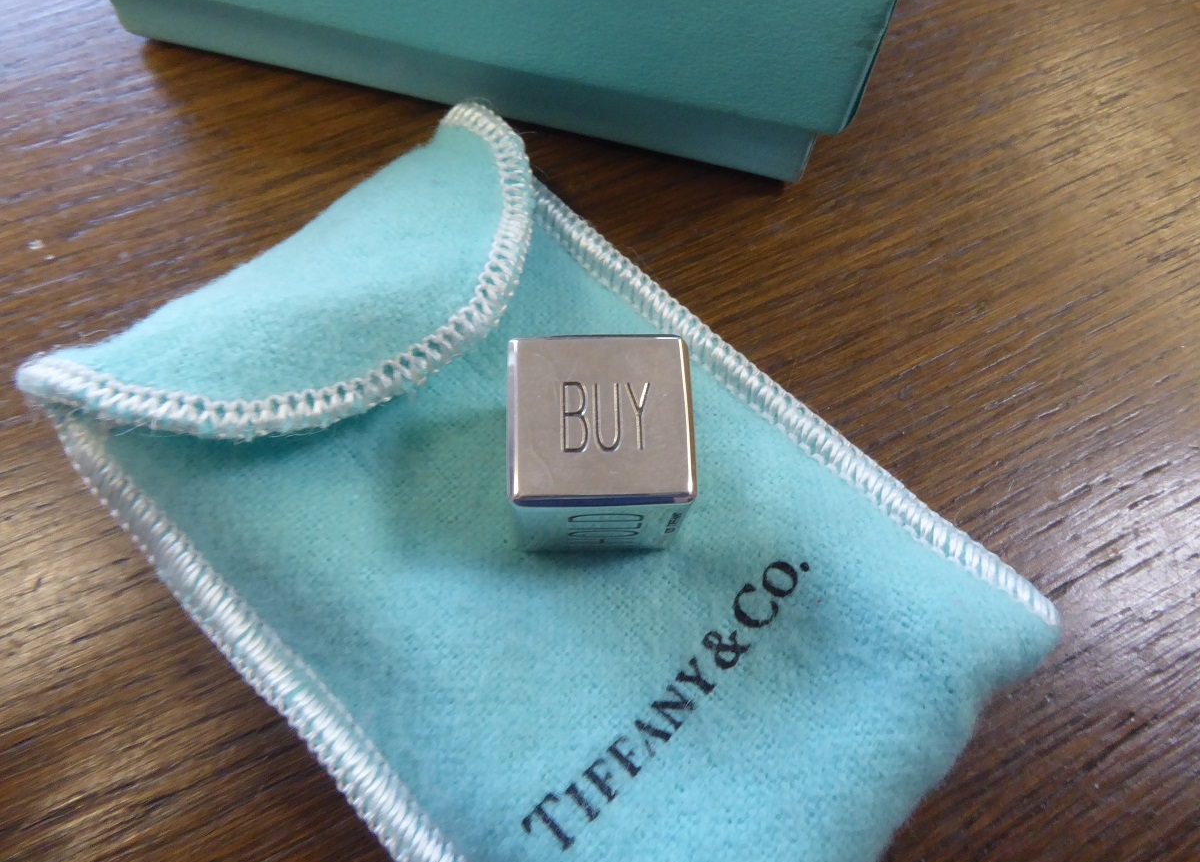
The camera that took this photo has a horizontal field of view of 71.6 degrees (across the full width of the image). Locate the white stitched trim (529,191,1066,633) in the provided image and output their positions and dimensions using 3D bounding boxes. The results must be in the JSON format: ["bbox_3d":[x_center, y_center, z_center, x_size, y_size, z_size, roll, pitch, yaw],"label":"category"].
[{"bbox_3d":[0.017,-0.006,0.101,0.006,0.003,0.087,-41,72,-20],"label":"white stitched trim"}]

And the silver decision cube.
[{"bbox_3d":[0.000,0.002,0.085,0.017,0.017,0.017,-1,68,-3],"label":"silver decision cube"}]

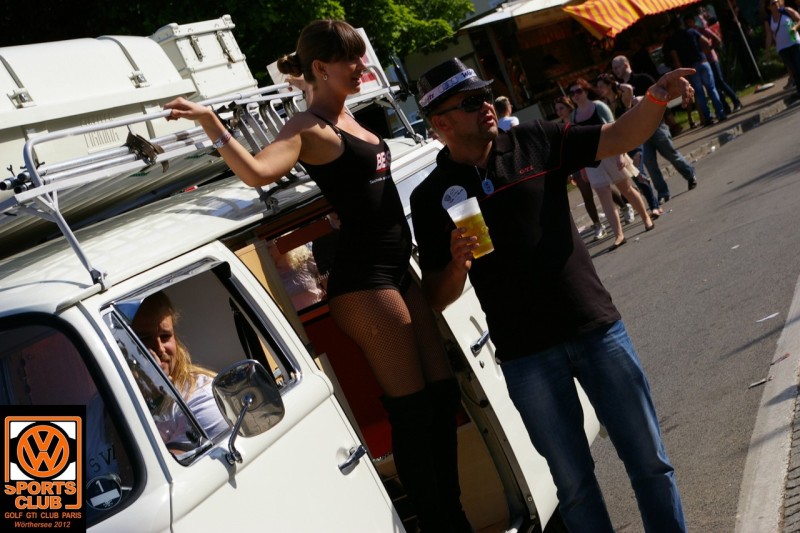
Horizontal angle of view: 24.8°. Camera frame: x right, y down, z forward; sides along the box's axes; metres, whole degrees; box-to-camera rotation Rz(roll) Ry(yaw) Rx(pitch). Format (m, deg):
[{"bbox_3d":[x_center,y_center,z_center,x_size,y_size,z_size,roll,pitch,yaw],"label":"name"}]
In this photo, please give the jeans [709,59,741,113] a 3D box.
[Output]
[{"bbox_3d":[5.326,-2.959,29.900,0.420,0.900,0.360,-16,5,35],"label":"jeans"}]

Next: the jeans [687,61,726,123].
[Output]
[{"bbox_3d":[4.917,-2.783,29.100,0.420,0.950,0.320,-20,4,-12],"label":"jeans"}]

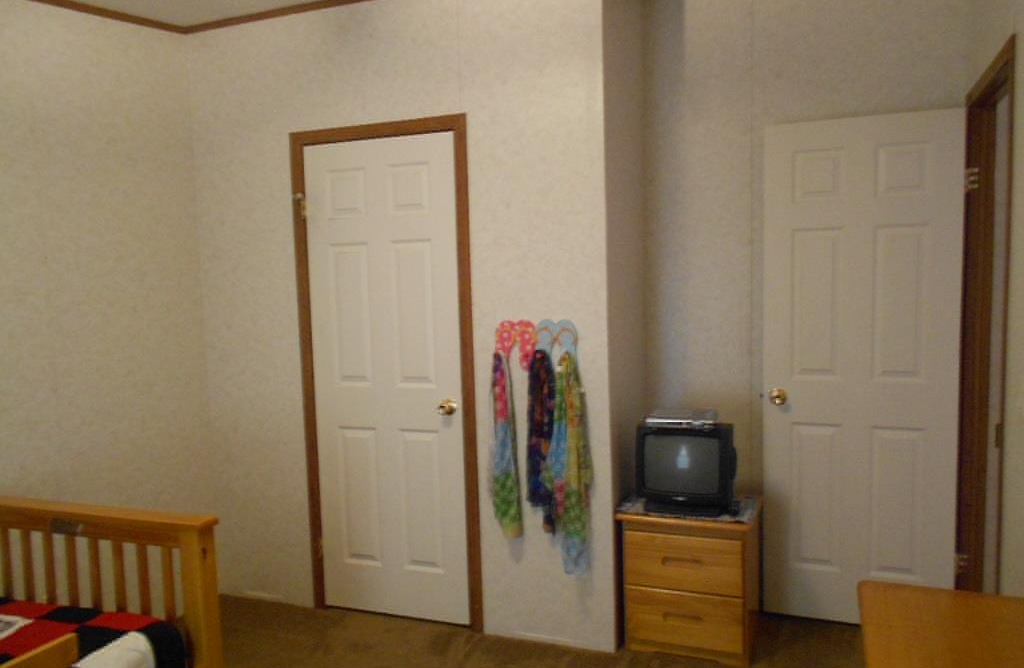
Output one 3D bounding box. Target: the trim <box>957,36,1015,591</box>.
[{"bbox_3d":[1.625,0.172,2.586,0.093,2.081,0.823,0,5,22],"label":"trim"}]

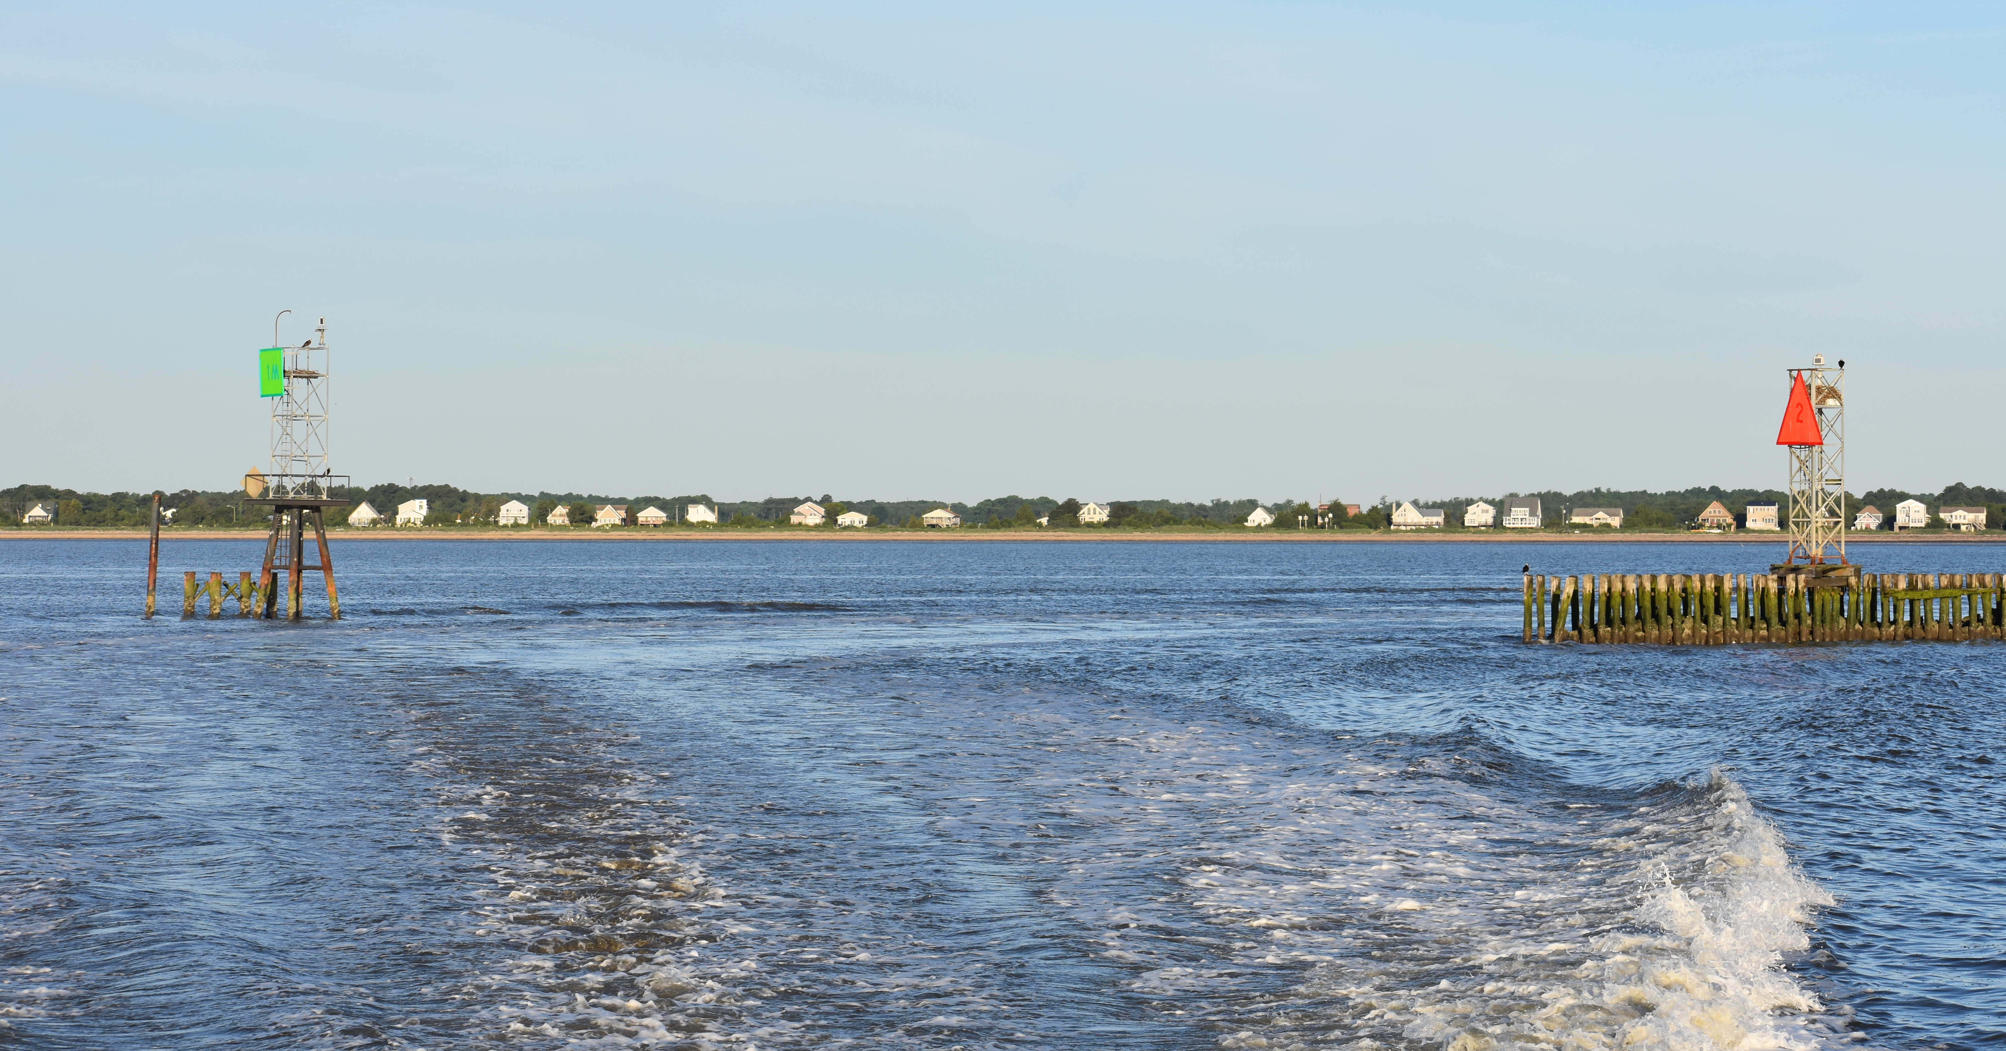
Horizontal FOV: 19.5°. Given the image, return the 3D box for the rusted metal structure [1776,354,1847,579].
[{"bbox_3d":[25.999,-1.929,187.000,1.400,7.050,2.400,0,0,-35],"label":"rusted metal structure"}]

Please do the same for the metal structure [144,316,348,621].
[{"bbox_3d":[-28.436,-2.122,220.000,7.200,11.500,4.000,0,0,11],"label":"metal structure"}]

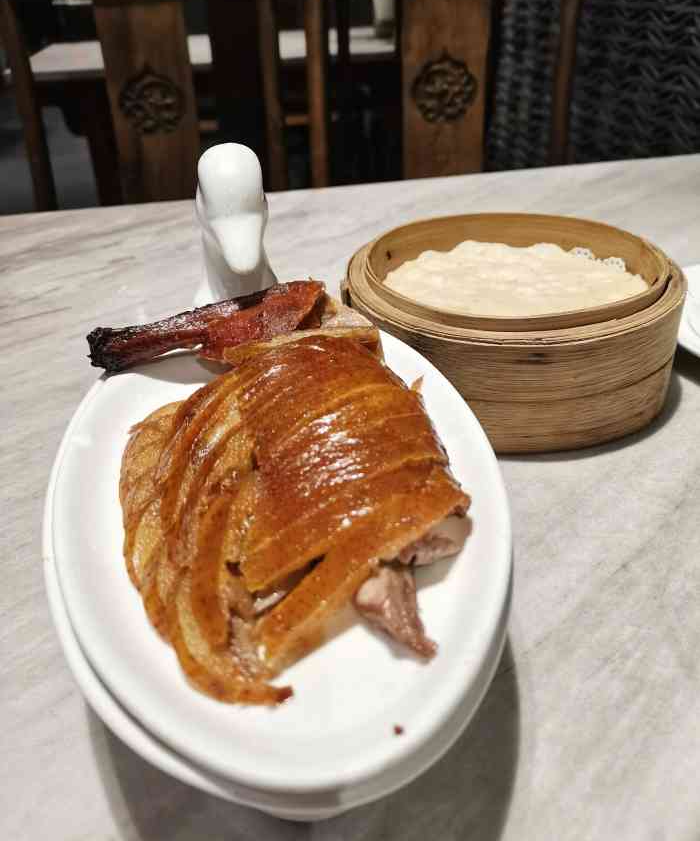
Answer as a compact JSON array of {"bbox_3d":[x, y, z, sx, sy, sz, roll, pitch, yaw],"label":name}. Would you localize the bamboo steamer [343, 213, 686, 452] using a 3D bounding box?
[{"bbox_3d":[0.096,-0.066,0.430,0.195,0.071,0.195,-4,33,0],"label":"bamboo steamer"}]

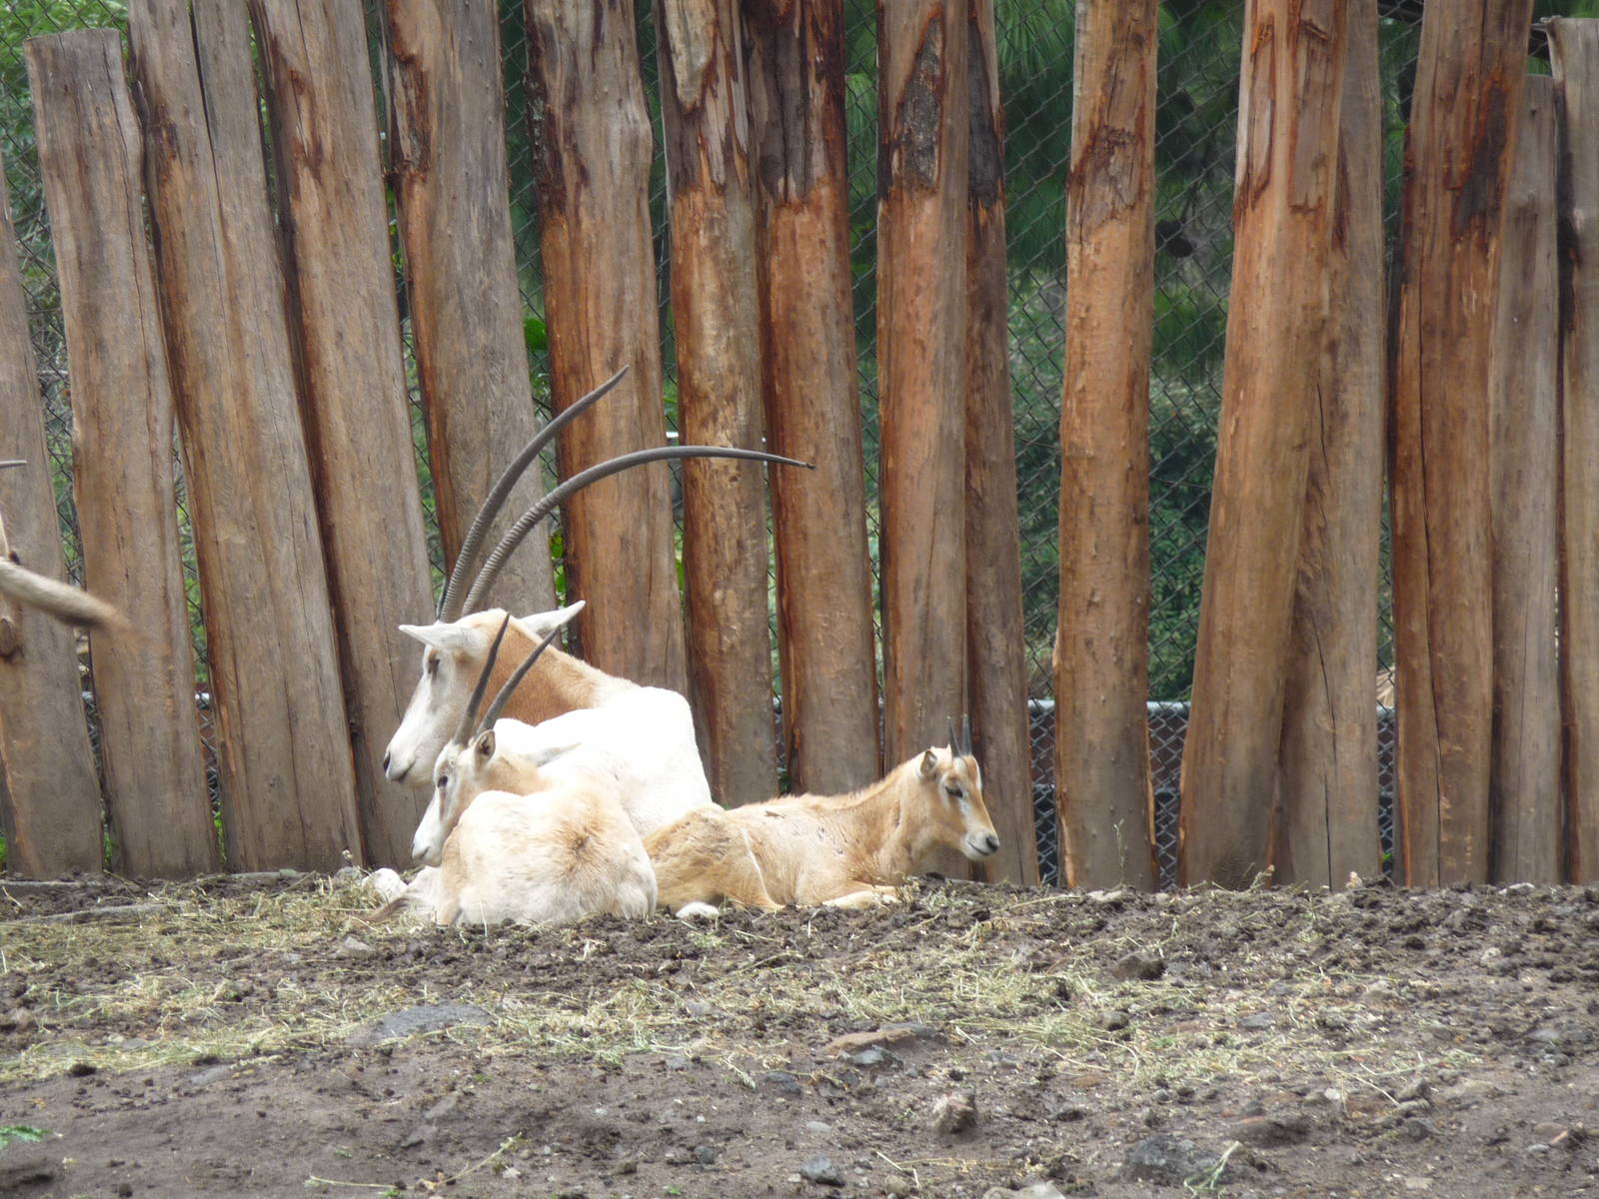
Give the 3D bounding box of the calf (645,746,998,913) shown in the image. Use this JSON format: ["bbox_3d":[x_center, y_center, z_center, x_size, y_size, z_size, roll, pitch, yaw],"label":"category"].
[{"bbox_3d":[0.039,0.472,26.400,0.790,0.430,0.360,0,1,0],"label":"calf"}]

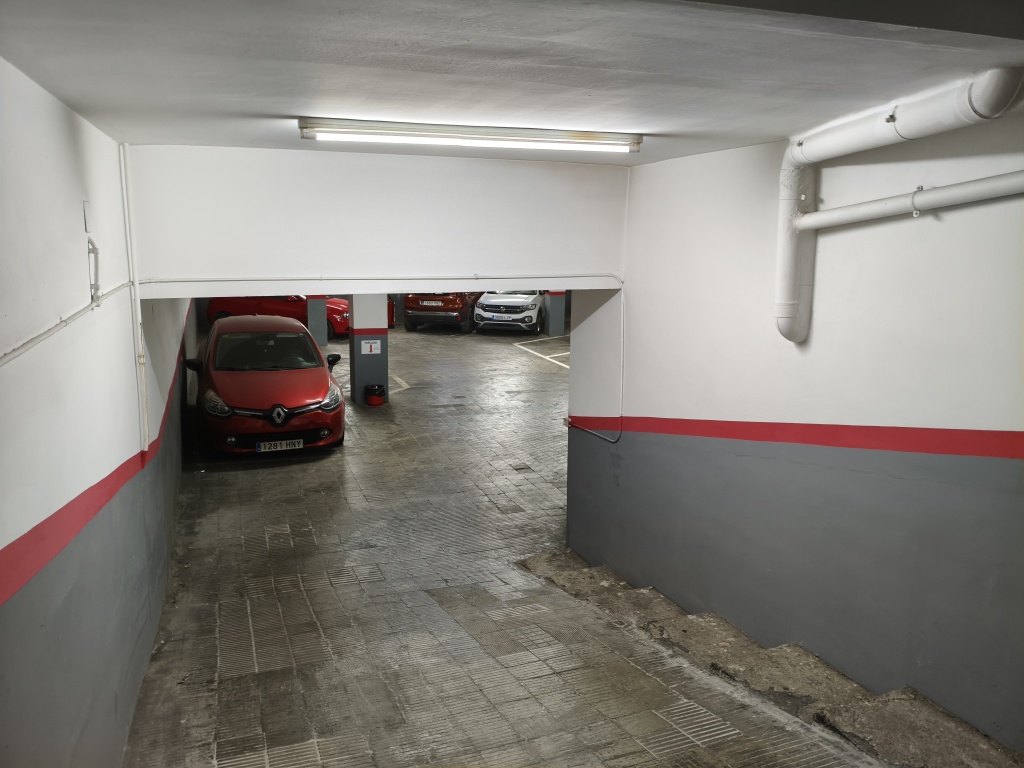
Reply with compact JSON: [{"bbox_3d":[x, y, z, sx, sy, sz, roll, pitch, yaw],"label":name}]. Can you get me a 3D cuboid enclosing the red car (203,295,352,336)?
[{"bbox_3d":[-5.715,-1.968,19.721,4.150,1.460,1.800,3,11,14],"label":"red car"}]

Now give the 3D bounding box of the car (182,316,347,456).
[{"bbox_3d":[-3.368,-0.152,10.490,1.820,1.450,4.060,-4,11,-21],"label":"car"}]

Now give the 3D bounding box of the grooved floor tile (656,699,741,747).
[{"bbox_3d":[0.773,1.433,3.238,0.200,0.020,0.390,-4,0,-20],"label":"grooved floor tile"}]

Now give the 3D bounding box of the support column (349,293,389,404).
[{"bbox_3d":[-2.258,-0.897,12.000,0.510,2.350,0.490,-4,11,-20],"label":"support column"}]

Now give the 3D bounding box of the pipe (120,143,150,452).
[{"bbox_3d":[-2.217,-0.479,4.536,0.050,1.816,0.050,-4,11,-20],"label":"pipe"}]

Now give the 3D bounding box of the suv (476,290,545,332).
[{"bbox_3d":[0.537,-2.357,21.492,1.820,1.580,4.110,4,11,20],"label":"suv"}]

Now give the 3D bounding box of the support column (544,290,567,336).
[{"bbox_3d":[1.117,-2.446,20.093,0.460,2.350,0.400,-4,11,-20],"label":"support column"}]

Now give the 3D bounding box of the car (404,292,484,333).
[{"bbox_3d":[-1.331,-2.371,21.325,1.870,1.620,4.420,3,11,15],"label":"car"}]

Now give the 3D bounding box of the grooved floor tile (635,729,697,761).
[{"bbox_3d":[0.618,1.444,3.081,0.200,0.020,0.200,-4,0,-20],"label":"grooved floor tile"}]

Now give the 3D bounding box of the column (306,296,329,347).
[{"bbox_3d":[-4.615,-2.087,18.039,0.460,2.350,0.460,-4,11,-20],"label":"column"}]

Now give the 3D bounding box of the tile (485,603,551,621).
[{"bbox_3d":[0.041,1.474,4.939,0.380,0.020,0.185,-4,0,-20],"label":"tile"}]

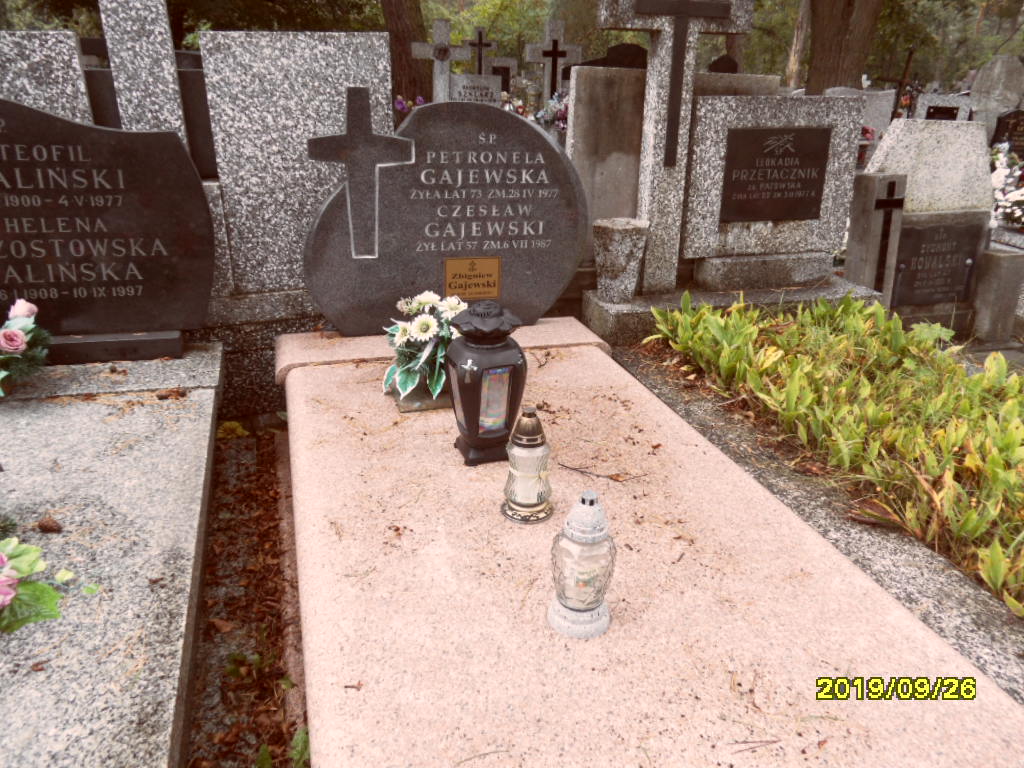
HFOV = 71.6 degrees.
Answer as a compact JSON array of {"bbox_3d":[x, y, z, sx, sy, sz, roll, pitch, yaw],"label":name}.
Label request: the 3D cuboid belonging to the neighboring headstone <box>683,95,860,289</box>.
[{"bbox_3d":[0.908,-0.705,2.608,0.667,0.648,0.150,-5,22,-15],"label":"neighboring headstone"}]

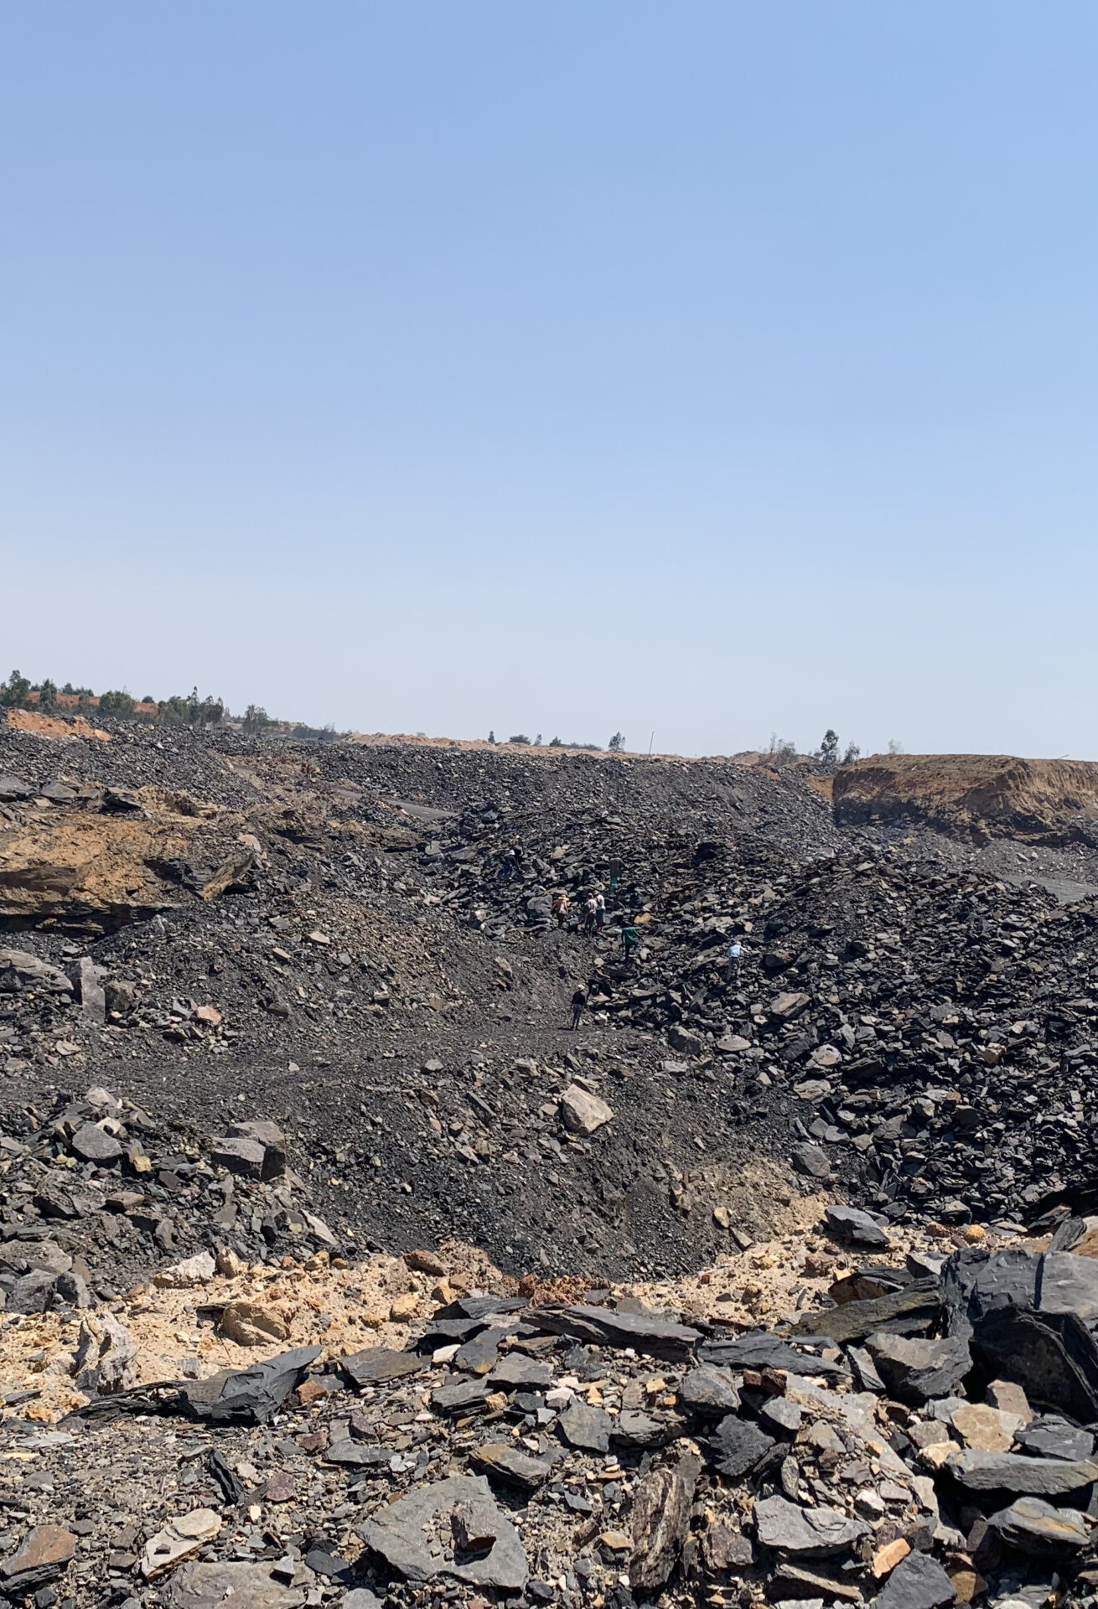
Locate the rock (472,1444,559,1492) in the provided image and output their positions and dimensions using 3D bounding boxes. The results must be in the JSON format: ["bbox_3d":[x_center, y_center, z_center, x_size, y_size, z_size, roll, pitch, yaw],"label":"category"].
[{"bbox_3d":[-0.097,1.808,4.400,0.217,0.062,0.127,0,2,-20],"label":"rock"}]

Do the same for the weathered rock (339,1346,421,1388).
[{"bbox_3d":[-0.521,1.763,5.050,0.228,0.066,0.169,1,2,10],"label":"weathered rock"}]

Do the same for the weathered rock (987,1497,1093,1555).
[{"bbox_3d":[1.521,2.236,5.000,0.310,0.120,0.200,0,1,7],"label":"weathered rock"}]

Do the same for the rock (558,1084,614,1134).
[{"bbox_3d":[1.098,9.062,48.000,1.600,1.200,1.200,0,2,1],"label":"rock"}]

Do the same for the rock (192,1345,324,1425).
[{"bbox_3d":[-0.869,1.730,4.800,0.390,0.190,0.240,0,2,-10],"label":"rock"}]

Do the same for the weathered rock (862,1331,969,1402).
[{"bbox_3d":[1.187,1.817,5.200,0.350,0.180,0.250,0,2,13],"label":"weathered rock"}]

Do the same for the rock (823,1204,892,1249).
[{"bbox_3d":[1.914,2.621,10.000,0.420,0.200,0.280,0,2,11],"label":"rock"}]

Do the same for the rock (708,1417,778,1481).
[{"bbox_3d":[0.510,1.694,4.250,0.159,0.118,0.125,0,2,-15],"label":"rock"}]

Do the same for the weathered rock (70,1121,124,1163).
[{"bbox_3d":[-10.091,7.545,36.000,1.150,0.800,0.800,0,2,-16],"label":"weathered rock"}]

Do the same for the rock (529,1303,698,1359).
[{"bbox_3d":[0.224,1.829,5.600,0.560,0.130,0.260,0,2,2],"label":"rock"}]

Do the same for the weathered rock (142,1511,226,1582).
[{"bbox_3d":[-0.908,1.839,4.000,0.122,0.069,0.185,2,2,40],"label":"weathered rock"}]

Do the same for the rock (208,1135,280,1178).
[{"bbox_3d":[-5.862,6.764,31.000,1.155,0.689,0.924,0,2,15],"label":"rock"}]

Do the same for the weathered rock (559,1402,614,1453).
[{"bbox_3d":[0.105,1.739,4.500,0.150,0.090,0.140,0,2,1],"label":"weathered rock"}]

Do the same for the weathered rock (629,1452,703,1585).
[{"bbox_3d":[0.293,1.785,4.050,0.166,0.186,0.393,1,2,8],"label":"weathered rock"}]

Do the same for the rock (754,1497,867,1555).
[{"bbox_3d":[0.633,1.746,3.900,0.275,0.085,0.180,0,2,9],"label":"rock"}]

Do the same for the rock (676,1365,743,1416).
[{"bbox_3d":[0.479,1.745,4.800,0.200,0.120,0.160,0,2,6],"label":"rock"}]

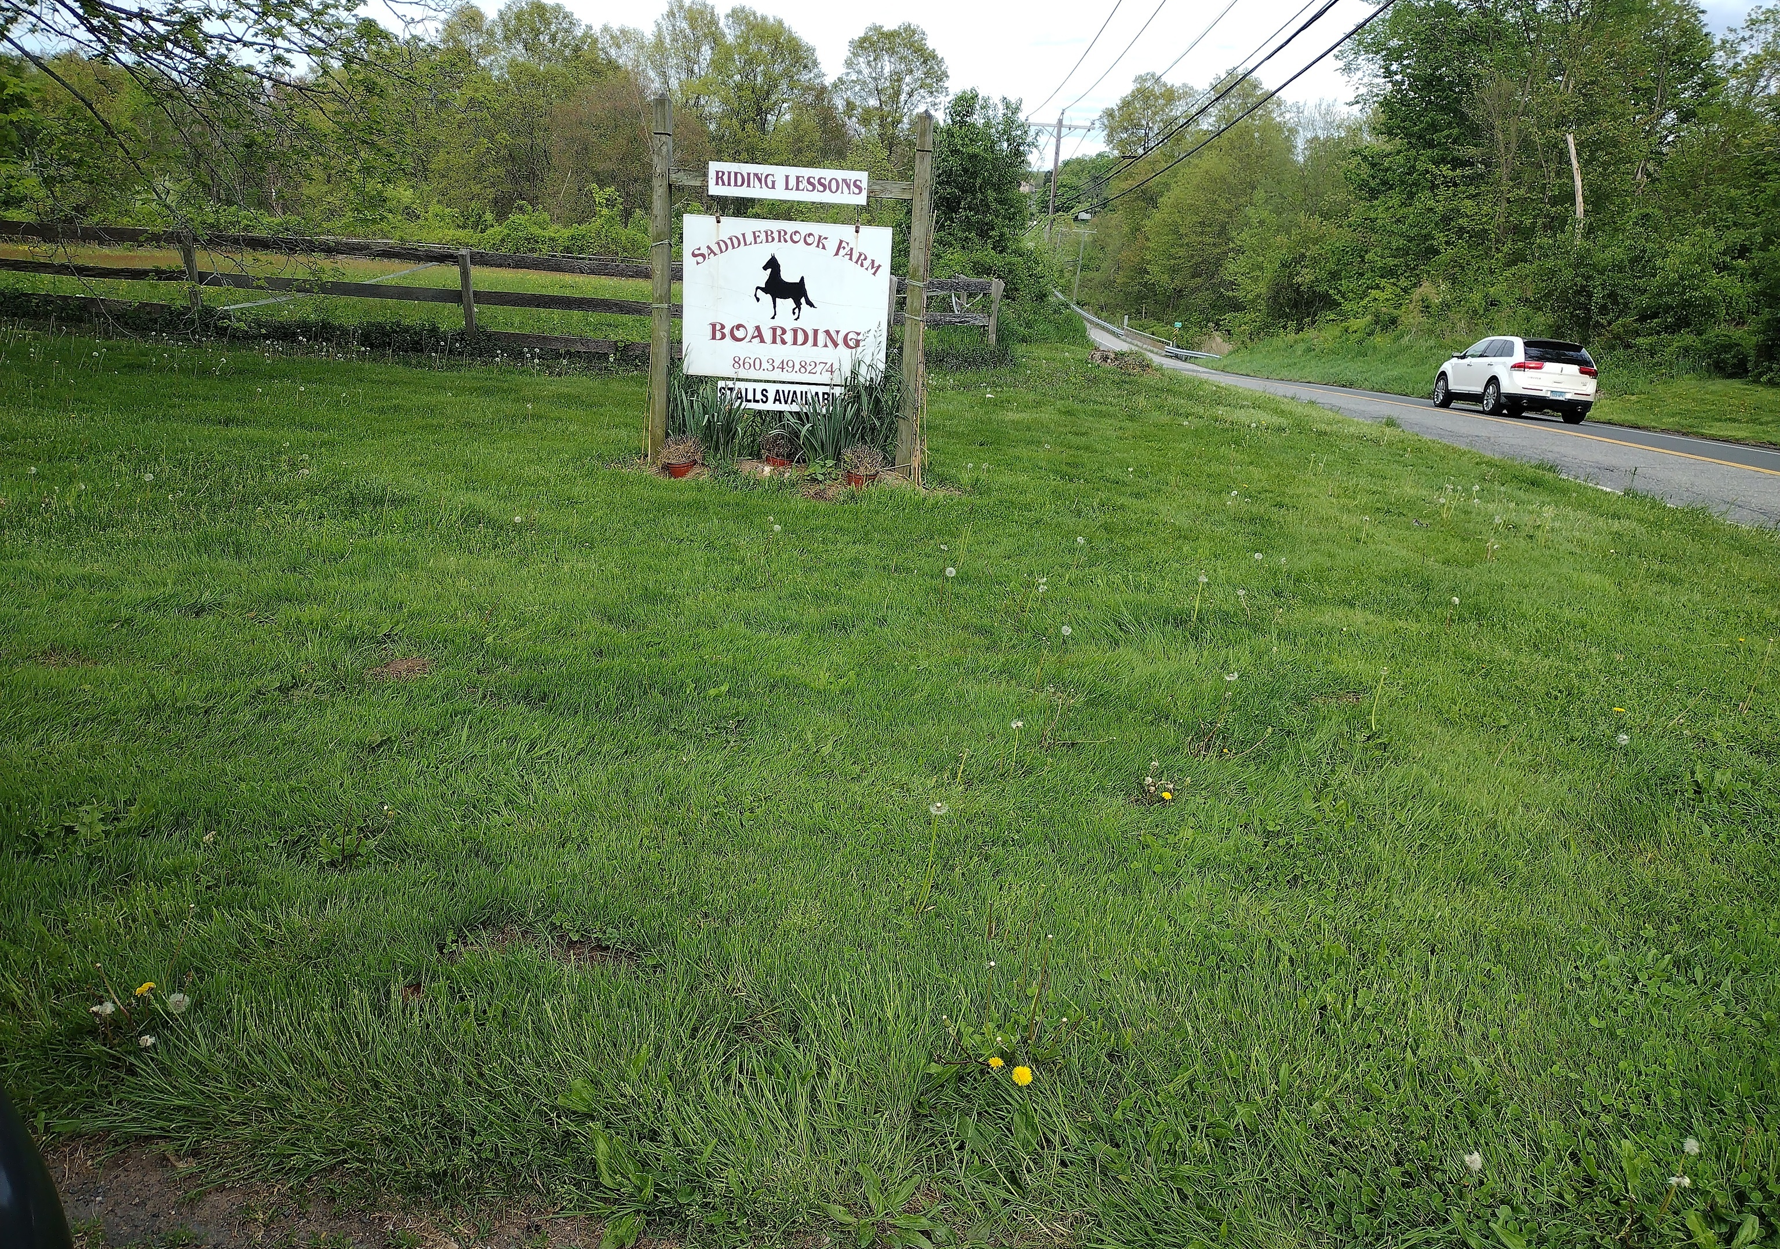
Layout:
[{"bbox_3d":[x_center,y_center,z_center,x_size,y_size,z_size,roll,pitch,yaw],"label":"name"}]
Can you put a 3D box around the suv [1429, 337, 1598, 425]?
[{"bbox_3d":[13.550,-5.410,30.250,1.950,1.700,4.700,5,13,0],"label":"suv"}]

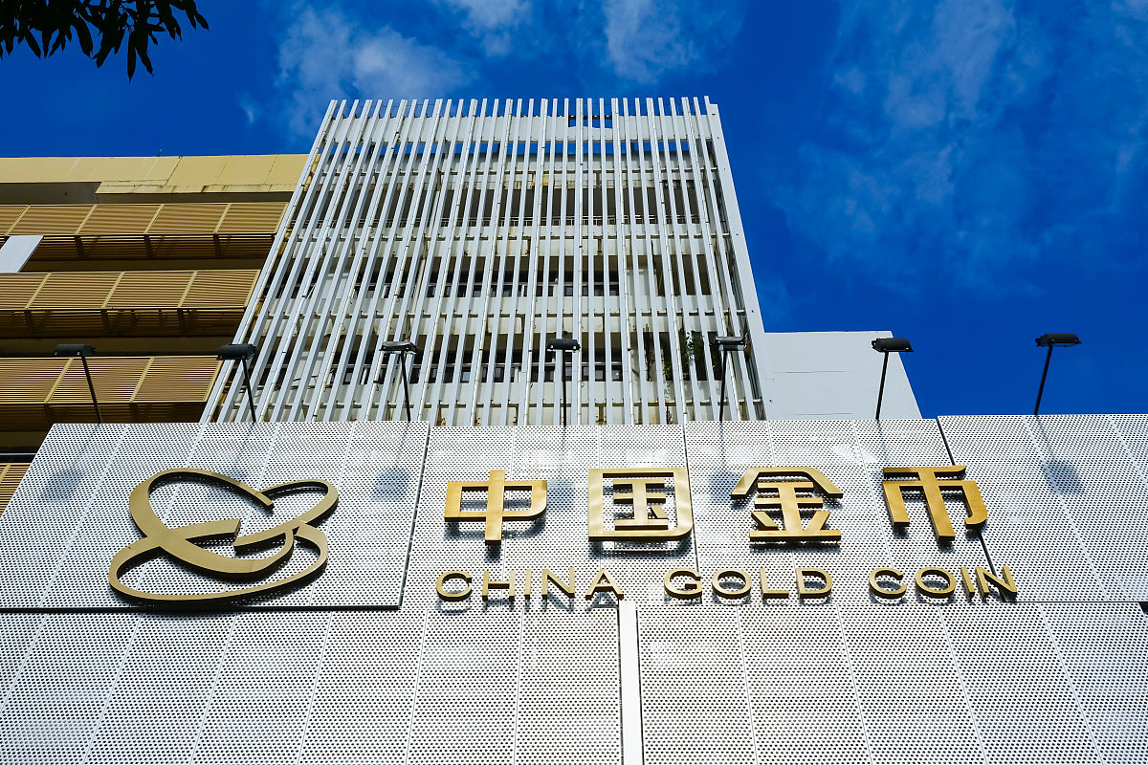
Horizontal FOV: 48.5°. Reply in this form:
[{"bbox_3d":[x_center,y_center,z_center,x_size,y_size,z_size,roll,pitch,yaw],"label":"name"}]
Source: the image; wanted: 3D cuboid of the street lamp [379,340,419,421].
[{"bbox_3d":[-2.172,0.014,16.109,0.479,0.295,1.100,0,-55,1],"label":"street lamp"}]

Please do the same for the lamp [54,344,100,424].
[{"bbox_3d":[-6.223,0.045,16.173,0.532,0.241,1.100,0,-55,1],"label":"lamp"}]

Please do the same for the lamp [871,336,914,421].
[{"bbox_3d":[3.948,-0.019,15.993,0.495,0.310,1.100,0,-55,1],"label":"lamp"}]

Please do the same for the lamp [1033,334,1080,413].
[{"bbox_3d":[6.015,-0.073,16.014,0.564,0.289,1.100,0,-55,1],"label":"lamp"}]

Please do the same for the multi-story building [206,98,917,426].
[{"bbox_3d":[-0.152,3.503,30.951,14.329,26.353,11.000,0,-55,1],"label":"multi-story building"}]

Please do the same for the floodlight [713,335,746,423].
[{"bbox_3d":[1.936,-0.011,16.035,0.440,0.409,1.100,0,-55,1],"label":"floodlight"}]

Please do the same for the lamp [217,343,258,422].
[{"bbox_3d":[-4.186,0.030,16.140,0.518,0.247,1.100,0,-55,1],"label":"lamp"}]

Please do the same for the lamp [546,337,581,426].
[{"bbox_3d":[-0.126,0.025,16.040,0.418,0.454,1.100,0,-55,1],"label":"lamp"}]

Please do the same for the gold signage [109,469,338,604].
[{"bbox_3d":[-3.904,1.721,14.516,2.270,2.227,0.100,0,-55,1],"label":"gold signage"}]

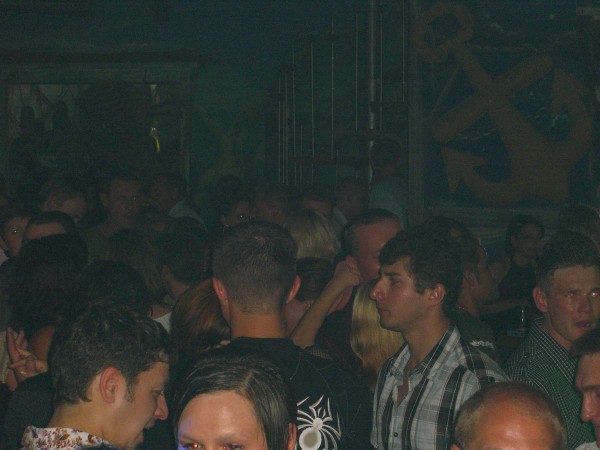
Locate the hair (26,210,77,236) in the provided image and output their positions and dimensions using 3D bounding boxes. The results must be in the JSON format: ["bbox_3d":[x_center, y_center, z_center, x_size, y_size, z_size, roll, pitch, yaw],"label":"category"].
[{"bbox_3d":[-0.817,0.005,6.500,0.165,0.120,0.190,1,3,21],"label":"hair"}]

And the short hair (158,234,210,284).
[{"bbox_3d":[-0.351,0.102,6.000,0.165,0.165,0.190,-1,3,-24],"label":"short hair"}]

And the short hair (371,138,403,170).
[{"bbox_3d":[0.438,-0.357,10.000,0.160,0.165,0.190,0,3,0],"label":"short hair"}]

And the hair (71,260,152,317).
[{"bbox_3d":[-0.429,0.163,4.500,0.185,0.190,0.210,0,3,0],"label":"hair"}]

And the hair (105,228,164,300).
[{"bbox_3d":[-0.469,0.112,5.600,0.180,0.220,0.200,0,3,3],"label":"hair"}]

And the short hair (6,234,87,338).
[{"bbox_3d":[-0.641,0.156,5.000,0.200,0.260,0.220,0,3,-6],"label":"short hair"}]

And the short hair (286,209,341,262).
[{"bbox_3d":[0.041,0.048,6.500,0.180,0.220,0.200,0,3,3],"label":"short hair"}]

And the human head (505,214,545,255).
[{"bbox_3d":[1.022,0.045,9.000,0.180,0.200,0.200,-1,3,-27],"label":"human head"}]

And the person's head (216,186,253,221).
[{"bbox_3d":[-0.269,-0.087,8.000,0.165,0.145,0.180,-1,3,-18],"label":"person's head"}]

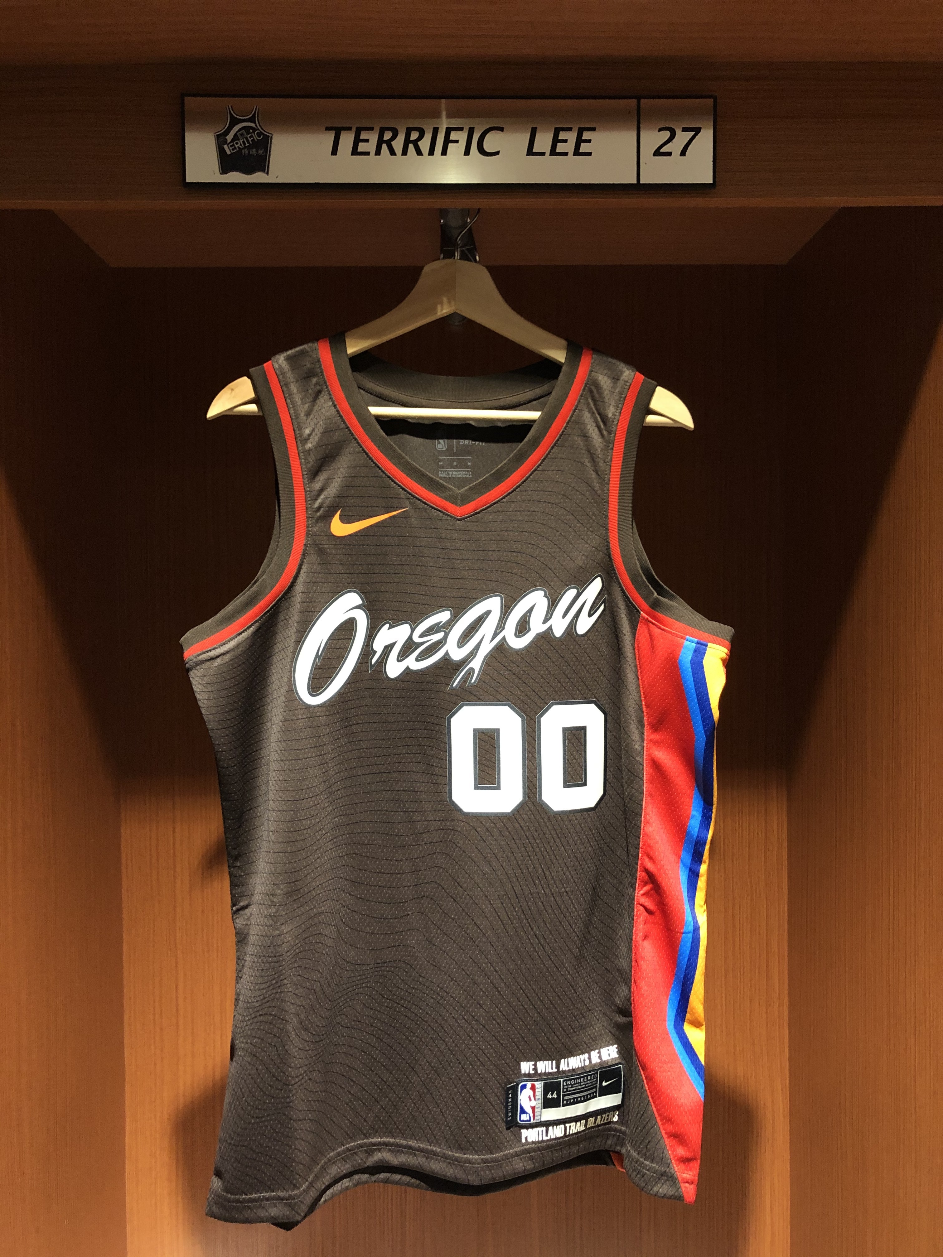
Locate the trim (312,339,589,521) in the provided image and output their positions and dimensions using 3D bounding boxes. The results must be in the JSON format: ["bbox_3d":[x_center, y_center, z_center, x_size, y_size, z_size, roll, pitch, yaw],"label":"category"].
[{"bbox_3d":[-0.014,-0.177,0.900,0.243,0.163,0.060,0,1,-5],"label":"trim"}]

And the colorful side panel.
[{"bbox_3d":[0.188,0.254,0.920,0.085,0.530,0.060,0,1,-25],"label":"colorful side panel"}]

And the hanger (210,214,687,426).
[{"bbox_3d":[-0.017,-0.282,0.920,0.440,0.212,0.045,0,1,-5],"label":"hanger"}]

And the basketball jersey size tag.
[{"bbox_3d":[0.082,0.412,0.895,0.110,0.046,0.010,0,1,-17],"label":"basketball jersey size tag"}]

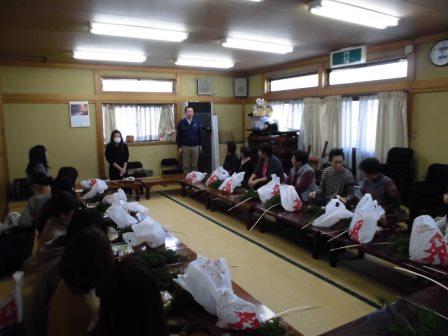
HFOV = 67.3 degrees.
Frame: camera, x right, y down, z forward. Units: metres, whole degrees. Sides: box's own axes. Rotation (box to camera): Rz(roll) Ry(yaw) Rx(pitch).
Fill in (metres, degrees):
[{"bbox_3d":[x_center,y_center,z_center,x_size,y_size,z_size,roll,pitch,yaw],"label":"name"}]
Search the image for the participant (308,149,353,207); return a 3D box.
[{"bbox_3d":[1.365,0.308,4.170,0.500,1.060,0.620,4,10,30],"label":"participant"}]

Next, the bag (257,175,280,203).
[{"bbox_3d":[0.582,0.267,4.528,0.330,0.350,0.240,0,9,8],"label":"bag"}]

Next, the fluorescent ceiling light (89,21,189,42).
[{"bbox_3d":[-1.074,-1.674,4.272,1.230,0.100,0.220,-6,10,-30],"label":"fluorescent ceiling light"}]

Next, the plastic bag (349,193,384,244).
[{"bbox_3d":[1.315,0.468,3.117,0.280,0.410,0.220,3,10,27],"label":"plastic bag"}]

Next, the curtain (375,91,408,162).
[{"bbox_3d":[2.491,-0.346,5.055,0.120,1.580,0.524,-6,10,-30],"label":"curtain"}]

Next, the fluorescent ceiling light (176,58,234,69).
[{"bbox_3d":[-0.375,-1.968,6.412,1.230,0.100,0.220,-6,10,-30],"label":"fluorescent ceiling light"}]

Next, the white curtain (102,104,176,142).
[{"bbox_3d":[-1.896,-1.000,7.684,1.660,0.890,0.120,-6,10,-30],"label":"white curtain"}]

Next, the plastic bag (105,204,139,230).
[{"bbox_3d":[-1.156,0.531,3.835,0.360,0.220,0.420,-6,10,-31],"label":"plastic bag"}]

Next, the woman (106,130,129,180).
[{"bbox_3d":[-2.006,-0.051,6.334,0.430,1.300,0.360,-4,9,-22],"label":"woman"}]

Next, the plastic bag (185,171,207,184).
[{"bbox_3d":[-0.502,0.173,5.929,0.340,0.200,0.260,1,9,11],"label":"plastic bag"}]

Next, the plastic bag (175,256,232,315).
[{"bbox_3d":[-0.139,0.753,2.198,0.310,0.250,0.420,-6,10,-31],"label":"plastic bag"}]

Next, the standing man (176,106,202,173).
[{"bbox_3d":[-0.766,-0.456,7.438,0.520,1.730,0.320,-3,9,-12],"label":"standing man"}]

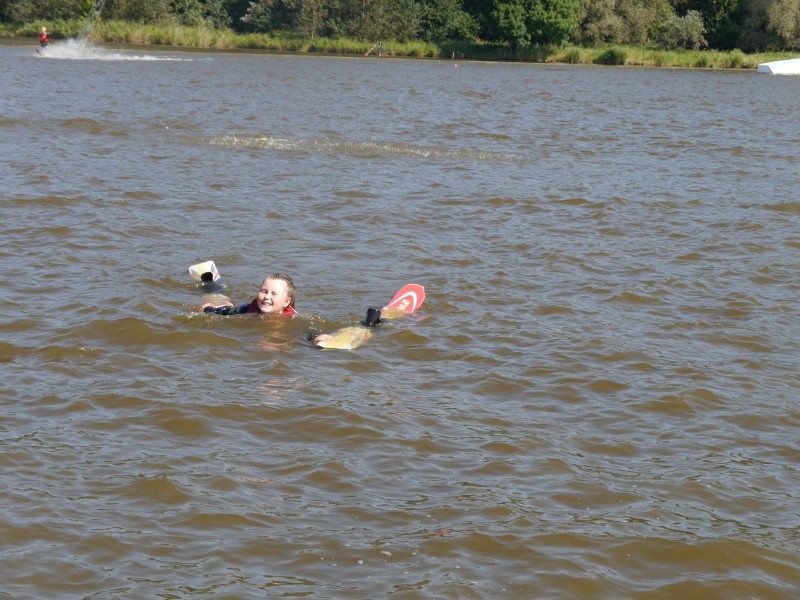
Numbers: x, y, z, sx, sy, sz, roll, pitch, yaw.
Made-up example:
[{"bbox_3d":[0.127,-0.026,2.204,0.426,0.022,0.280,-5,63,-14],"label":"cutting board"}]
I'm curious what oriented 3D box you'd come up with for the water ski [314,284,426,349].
[{"bbox_3d":[-0.091,0.068,9.241,0.170,0.160,1.360,3,11,17],"label":"water ski"}]

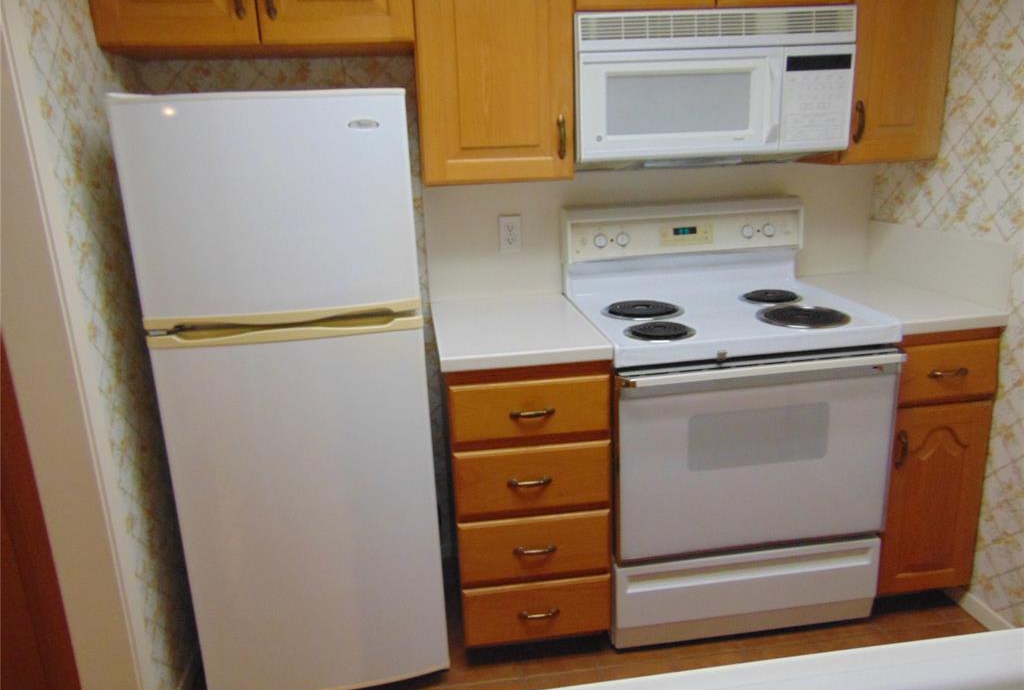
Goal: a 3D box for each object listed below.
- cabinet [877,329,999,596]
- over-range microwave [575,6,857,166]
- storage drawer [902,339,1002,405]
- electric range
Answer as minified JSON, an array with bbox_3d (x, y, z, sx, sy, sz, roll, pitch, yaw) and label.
[{"bbox_3d":[1.129,0.264,2.331,0.291,0.792,0.630,-5,16,-6],"label":"cabinet"},{"bbox_3d":[0.537,-0.728,2.134,0.760,0.391,0.335,-5,16,-6],"label":"over-range microwave"},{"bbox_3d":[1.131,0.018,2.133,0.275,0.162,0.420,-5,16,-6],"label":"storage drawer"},{"bbox_3d":[0.601,0.196,2.218,0.760,1.183,0.675,-5,16,-6],"label":"electric range"}]

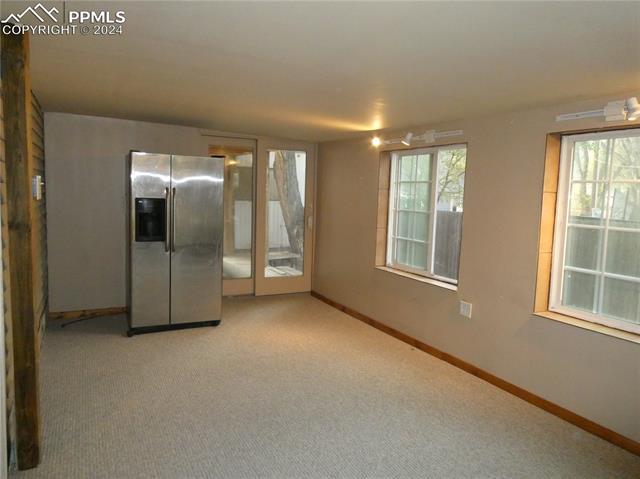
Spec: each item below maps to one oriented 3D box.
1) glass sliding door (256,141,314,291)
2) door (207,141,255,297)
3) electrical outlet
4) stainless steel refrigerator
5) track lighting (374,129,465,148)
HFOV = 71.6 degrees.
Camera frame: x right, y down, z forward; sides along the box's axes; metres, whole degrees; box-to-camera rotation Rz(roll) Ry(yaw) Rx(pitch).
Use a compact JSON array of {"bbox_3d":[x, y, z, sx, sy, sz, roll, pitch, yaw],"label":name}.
[{"bbox_3d":[-0.454,-0.283,5.875,0.849,2.029,0.050,-1,6,-27],"label":"glass sliding door"},{"bbox_3d":[-1.111,-0.275,5.621,0.745,2.015,0.050,-1,6,-27],"label":"door"},{"bbox_3d":[1.188,0.570,3.607,0.012,0.117,0.117,-1,6,-27],"label":"electrical outlet"},{"bbox_3d":[-1.514,0.020,4.589,0.857,1.722,0.790,-1,6,-26],"label":"stainless steel refrigerator"},{"bbox_3d":[0.857,-0.915,4.081,0.130,0.120,1.180,-1,6,-27],"label":"track lighting"}]

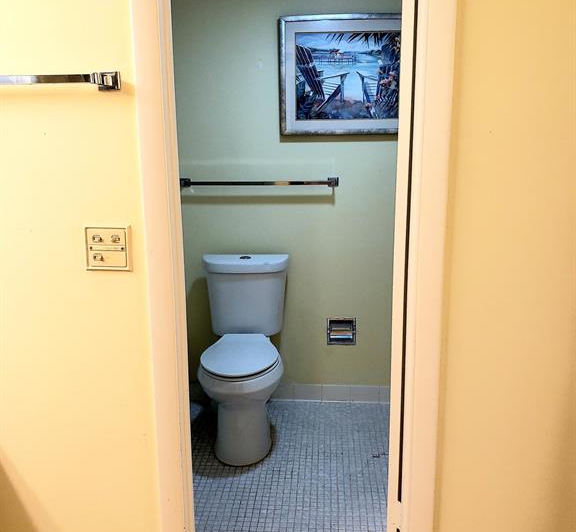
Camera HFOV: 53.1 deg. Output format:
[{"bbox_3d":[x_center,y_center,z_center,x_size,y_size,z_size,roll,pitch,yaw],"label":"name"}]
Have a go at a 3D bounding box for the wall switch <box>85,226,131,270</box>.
[{"bbox_3d":[-0.443,-0.041,1.427,0.115,0.112,0.014,0,11,4],"label":"wall switch"}]

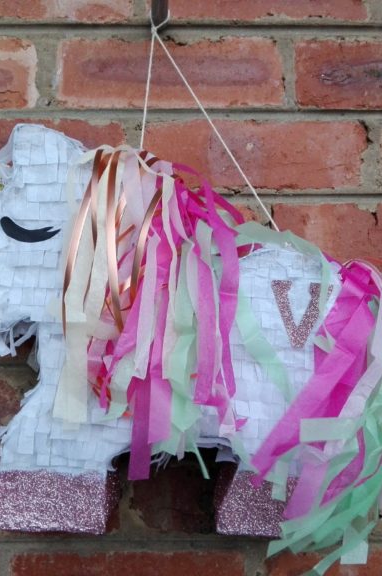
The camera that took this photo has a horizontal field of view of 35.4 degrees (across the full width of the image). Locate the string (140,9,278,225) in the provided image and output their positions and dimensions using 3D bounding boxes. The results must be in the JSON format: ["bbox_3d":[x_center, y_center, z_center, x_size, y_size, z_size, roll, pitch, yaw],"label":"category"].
[{"bbox_3d":[0.015,-0.153,0.540,0.121,0.215,0.035,0,-4,0],"label":"string"}]

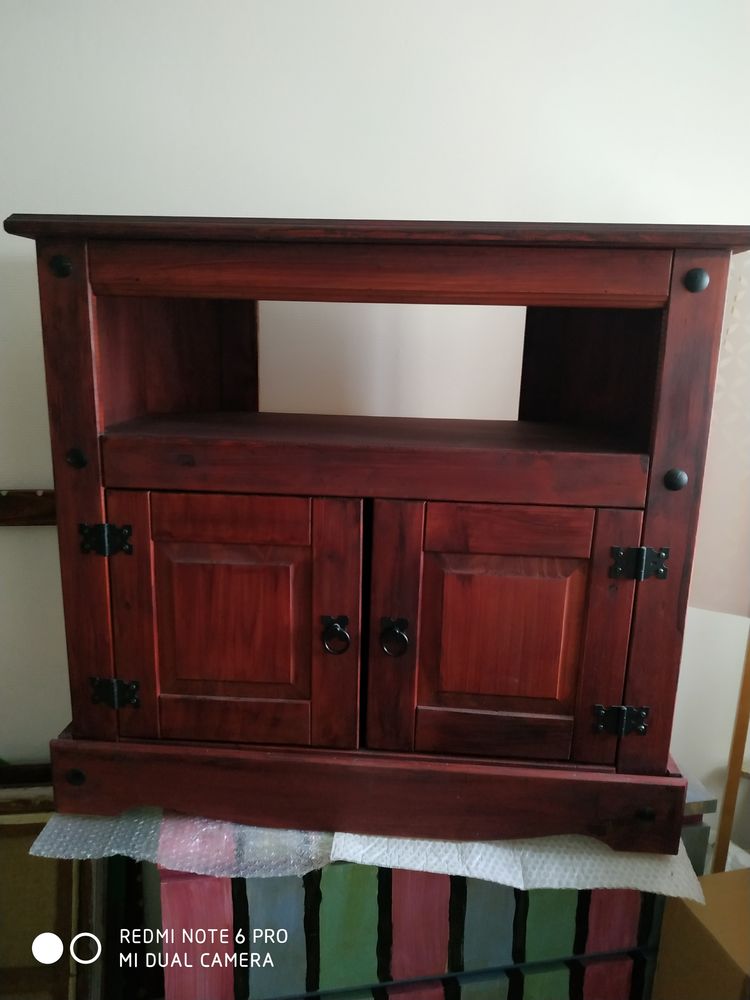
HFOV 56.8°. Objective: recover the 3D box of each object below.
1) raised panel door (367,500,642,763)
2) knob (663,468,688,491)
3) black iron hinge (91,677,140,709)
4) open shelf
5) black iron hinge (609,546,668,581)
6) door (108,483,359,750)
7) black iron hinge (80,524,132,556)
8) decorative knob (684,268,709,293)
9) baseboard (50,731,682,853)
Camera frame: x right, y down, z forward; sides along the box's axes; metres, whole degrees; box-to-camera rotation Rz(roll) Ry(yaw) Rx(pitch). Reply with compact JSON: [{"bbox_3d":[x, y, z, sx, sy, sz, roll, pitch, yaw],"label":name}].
[{"bbox_3d":[0.154,0.171,0.874,0.323,0.342,0.022,2,12,4],"label":"raised panel door"},{"bbox_3d":[0.346,-0.024,0.798,0.027,0.027,0.014,2,12,4],"label":"knob"},{"bbox_3d":[-0.343,0.257,0.914,0.066,0.039,0.009,2,12,4],"label":"black iron hinge"},{"bbox_3d":[0.005,-0.072,1.014,0.690,0.066,0.370,2,12,4],"label":"open shelf"},{"bbox_3d":[0.317,0.076,0.825,0.067,0.039,0.009,2,12,4],"label":"black iron hinge"},{"bbox_3d":[-0.178,0.158,0.896,0.325,0.342,0.022,2,12,4],"label":"door"},{"bbox_3d":[-0.338,0.051,0.869,0.066,0.039,0.009,2,12,4],"label":"black iron hinge"},{"bbox_3d":[0.349,-0.238,0.752,0.027,0.027,0.014,2,12,4],"label":"decorative knob"},{"bbox_3d":[-0.020,0.382,0.907,0.815,0.100,0.030,2,12,4],"label":"baseboard"}]

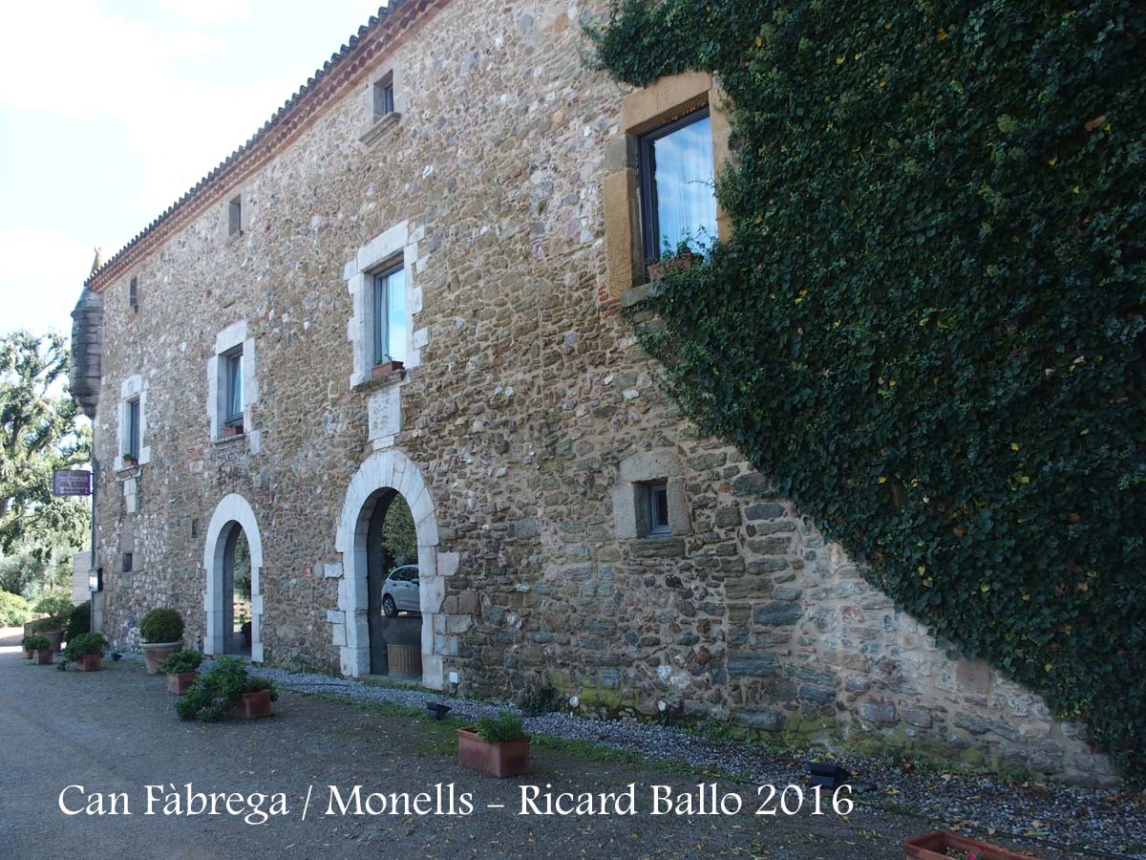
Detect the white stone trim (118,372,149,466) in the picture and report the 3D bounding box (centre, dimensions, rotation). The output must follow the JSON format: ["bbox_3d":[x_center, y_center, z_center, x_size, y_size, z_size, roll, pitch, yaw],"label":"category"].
[{"bbox_3d":[-9.689,-0.192,20.576,0.220,1.870,2.200,4,-10,-42],"label":"white stone trim"}]

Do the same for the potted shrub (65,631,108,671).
[{"bbox_3d":[-8.208,3.729,15.694,0.550,0.640,0.720,4,-10,-42],"label":"potted shrub"}]

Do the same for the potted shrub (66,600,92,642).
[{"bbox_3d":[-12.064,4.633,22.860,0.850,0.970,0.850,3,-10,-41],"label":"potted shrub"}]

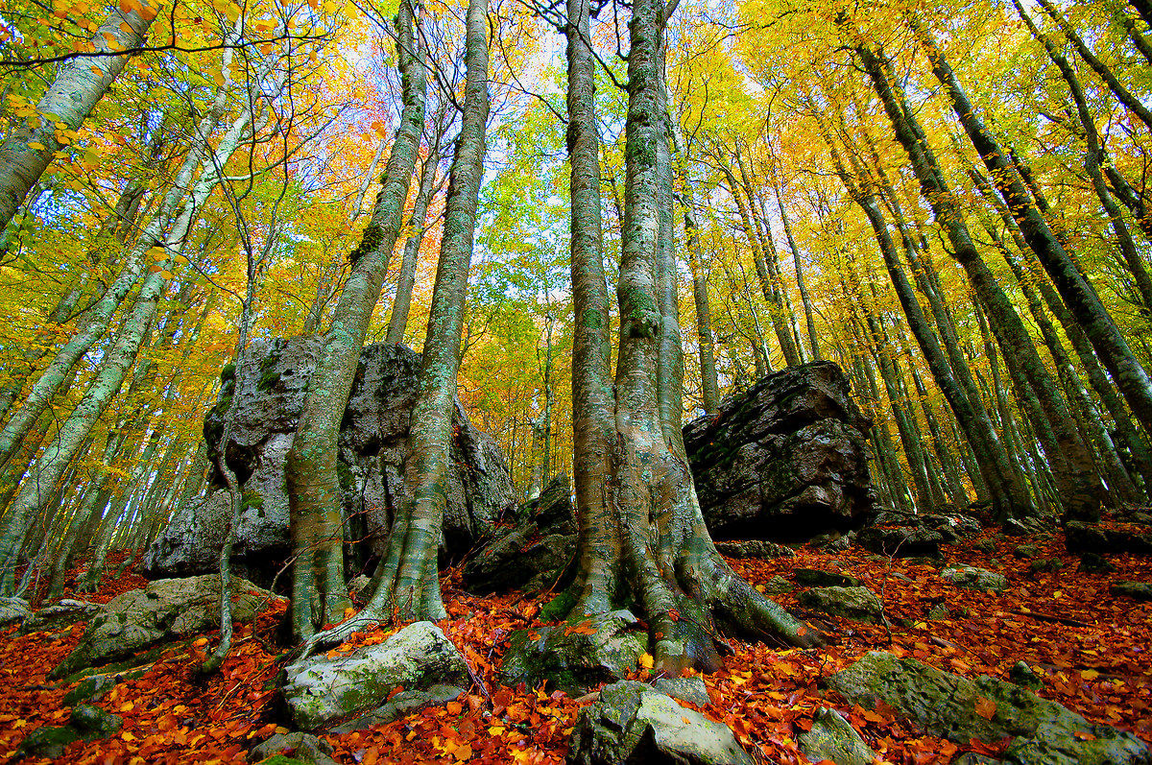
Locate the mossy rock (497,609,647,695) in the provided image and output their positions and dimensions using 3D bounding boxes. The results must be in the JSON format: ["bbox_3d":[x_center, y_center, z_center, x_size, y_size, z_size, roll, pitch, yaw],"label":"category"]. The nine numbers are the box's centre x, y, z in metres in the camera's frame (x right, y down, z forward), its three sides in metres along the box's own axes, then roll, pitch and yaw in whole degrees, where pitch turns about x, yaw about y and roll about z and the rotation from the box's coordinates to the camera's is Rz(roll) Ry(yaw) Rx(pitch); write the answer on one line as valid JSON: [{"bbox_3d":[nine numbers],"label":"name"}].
[{"bbox_3d":[-0.022,1.422,2.578,0.772,0.367,0.500,0,-27,0],"label":"mossy rock"}]

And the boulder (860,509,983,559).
[{"bbox_3d":[3.567,1.617,5.044,1.051,0.445,0.900,-14,-30,27],"label":"boulder"}]

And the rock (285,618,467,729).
[{"bbox_3d":[-0.959,1.391,2.349,0.819,0.402,0.400,9,-28,-18],"label":"rock"}]

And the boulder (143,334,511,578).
[{"bbox_3d":[-2.411,0.952,5.428,3.247,2.497,2.300,3,-27,-5],"label":"boulder"}]

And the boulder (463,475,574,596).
[{"bbox_3d":[-0.466,1.390,4.384,1.011,1.018,1.100,0,-27,0],"label":"boulder"}]

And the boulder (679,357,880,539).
[{"bbox_3d":[2.496,1.029,6.511,2.376,2.378,2.000,-7,-27,13],"label":"boulder"}]

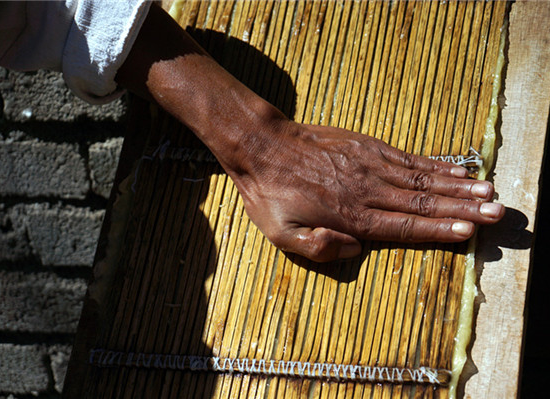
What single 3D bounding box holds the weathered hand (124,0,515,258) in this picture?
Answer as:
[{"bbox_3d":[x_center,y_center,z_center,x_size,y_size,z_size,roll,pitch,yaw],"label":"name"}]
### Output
[{"bbox_3d":[0.018,-0.027,1.220,0.282,0.090,0.113,23,67,9],"label":"weathered hand"}]

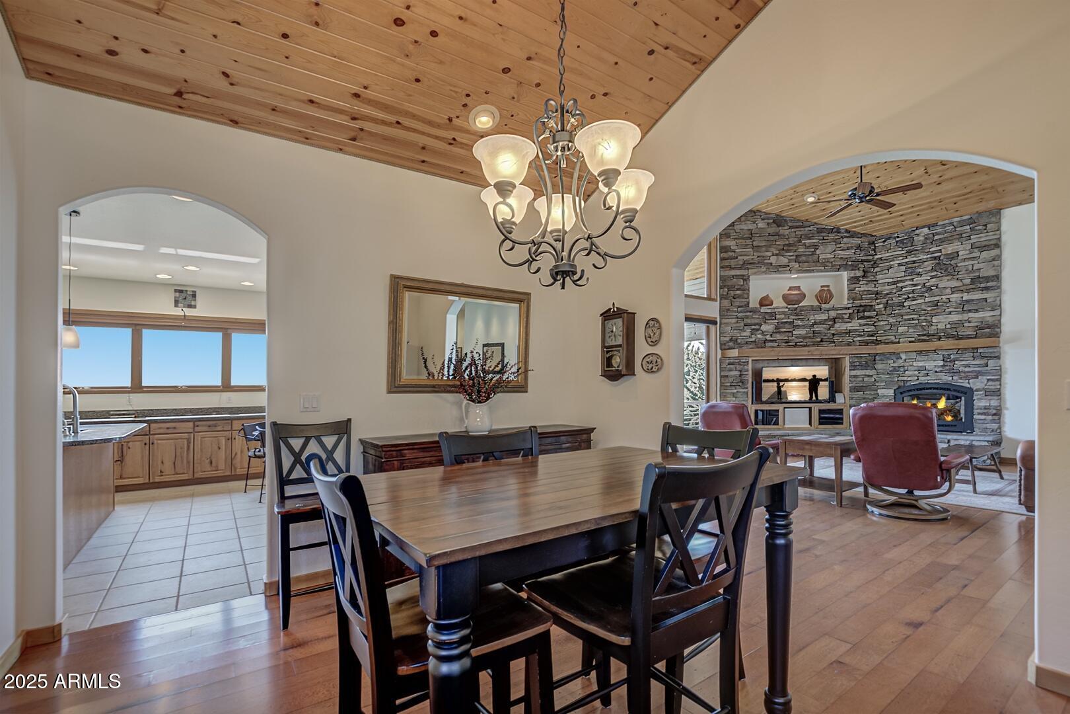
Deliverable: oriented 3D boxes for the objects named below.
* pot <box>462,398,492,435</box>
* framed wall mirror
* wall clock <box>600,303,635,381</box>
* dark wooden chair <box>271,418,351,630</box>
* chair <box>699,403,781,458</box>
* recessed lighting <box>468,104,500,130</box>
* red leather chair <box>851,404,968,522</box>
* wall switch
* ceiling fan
[{"bbox_3d":[-0.427,0.440,3.300,0.225,0.262,0.190,0,-1,-22],"label":"pot"},{"bbox_3d":[-0.517,-0.135,3.345,1.125,0.800,0.055,1,3,-34],"label":"framed wall mirror"},{"bbox_3d":[0.660,-0.116,3.545,0.125,0.615,0.295,1,-1,-34],"label":"wall clock"},{"bbox_3d":[-1.292,0.920,2.650,0.470,1.060,0.475,1,-1,-34],"label":"dark wooden chair"},{"bbox_3d":[2.462,1.073,5.200,0.790,1.040,0.830,1,-1,-38],"label":"chair"},{"bbox_3d":[-0.332,-1.569,2.930,0.195,0.040,0.195,-10,-17,-3],"label":"recessed lighting"},{"bbox_3d":[3.751,1.015,4.470,0.790,1.040,0.830,1,-1,-38],"label":"red leather chair"},{"bbox_3d":[-1.425,0.292,2.830,0.119,0.115,0.012,1,-1,-34],"label":"wall switch"},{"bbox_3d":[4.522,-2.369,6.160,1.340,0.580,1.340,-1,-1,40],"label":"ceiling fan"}]

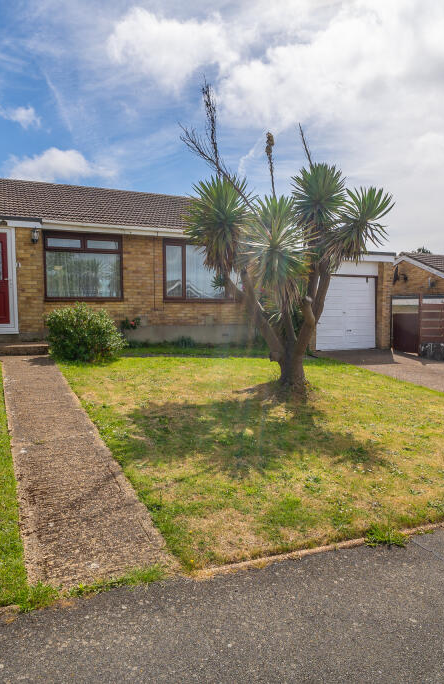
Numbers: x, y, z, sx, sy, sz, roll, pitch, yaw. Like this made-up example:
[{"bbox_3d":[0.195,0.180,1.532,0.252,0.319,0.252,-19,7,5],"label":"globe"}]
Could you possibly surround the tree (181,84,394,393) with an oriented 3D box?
[{"bbox_3d":[1.000,-1.530,7.000,3.200,4.650,2.600,0,4,0],"label":"tree"}]

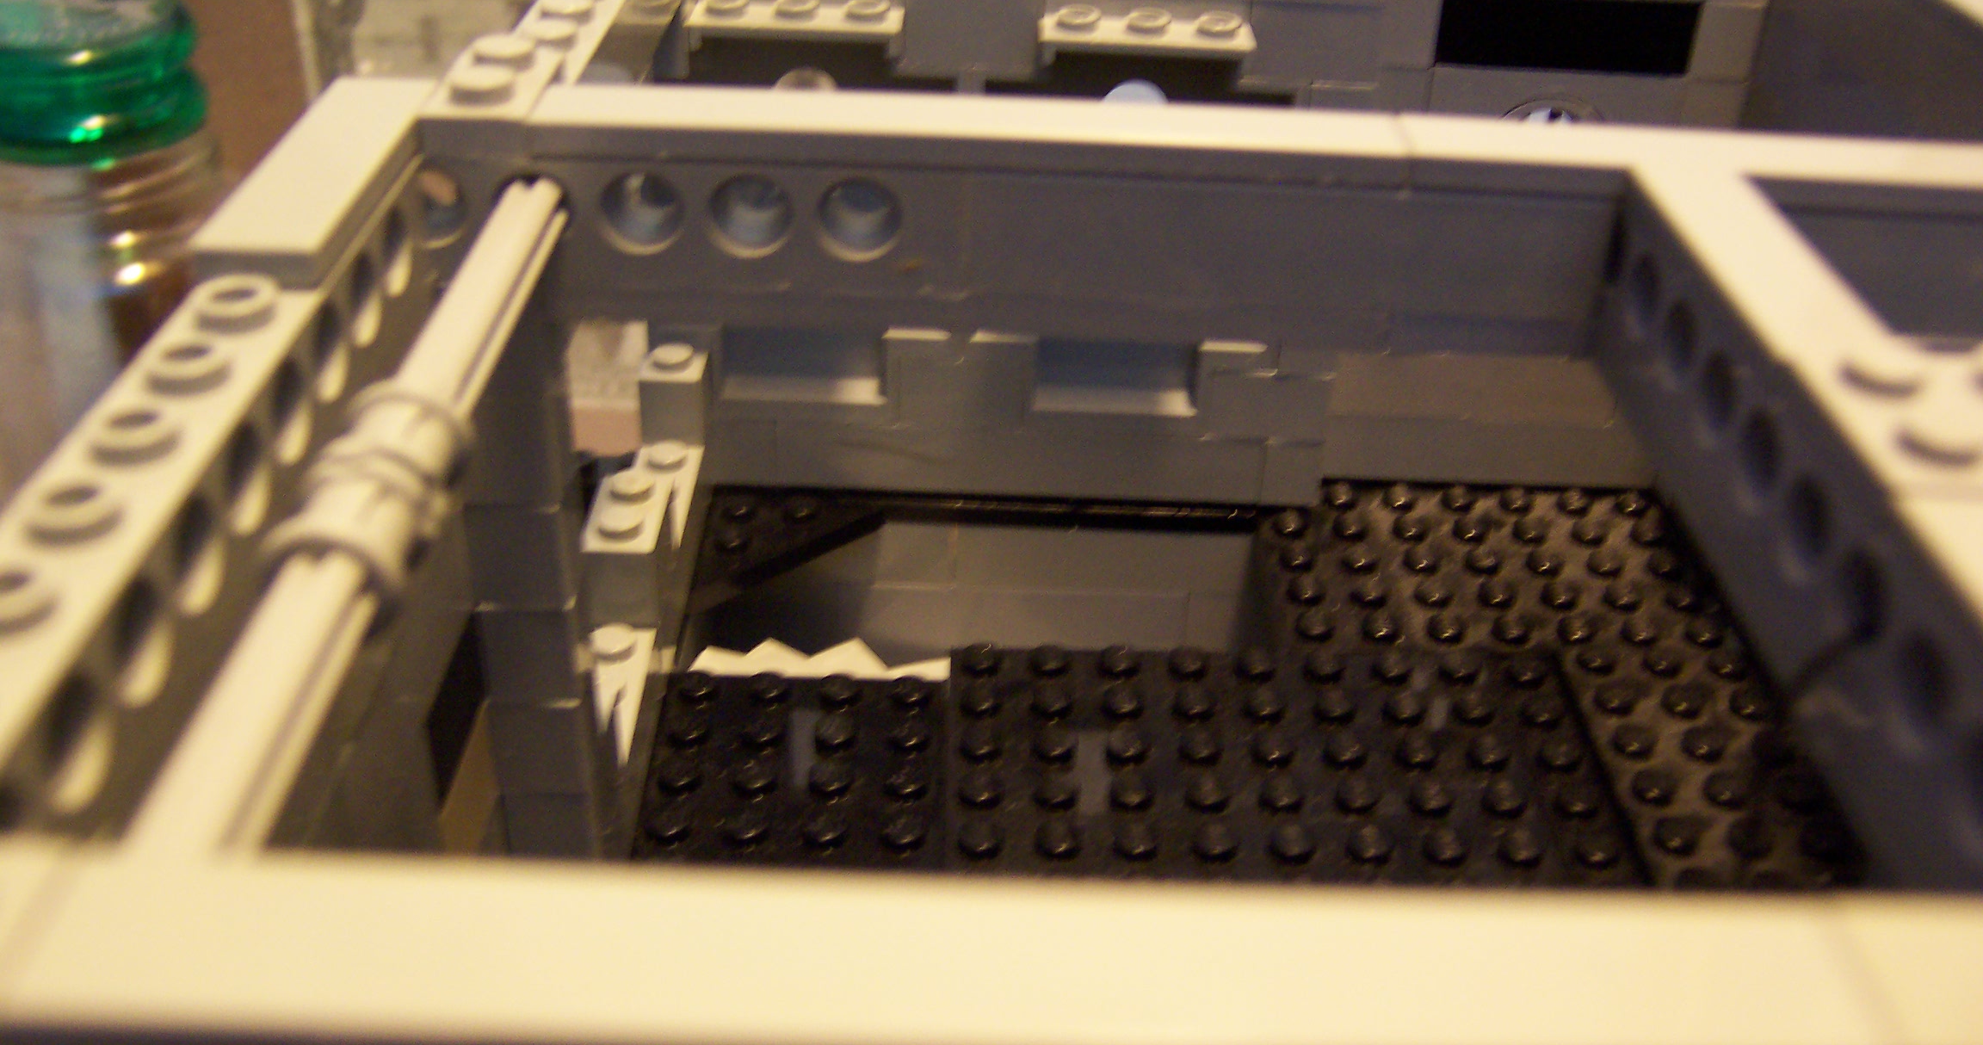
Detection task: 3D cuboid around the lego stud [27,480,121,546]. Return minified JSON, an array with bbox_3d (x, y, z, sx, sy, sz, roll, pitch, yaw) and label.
[{"bbox_3d":[-0.045,-0.001,0.094,0.005,0.002,0.005,1,31,-1],"label":"lego stud"}]

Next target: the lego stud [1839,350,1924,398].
[{"bbox_3d":[0.049,-0.008,0.105,0.005,0.002,0.005,2,31,-1],"label":"lego stud"}]

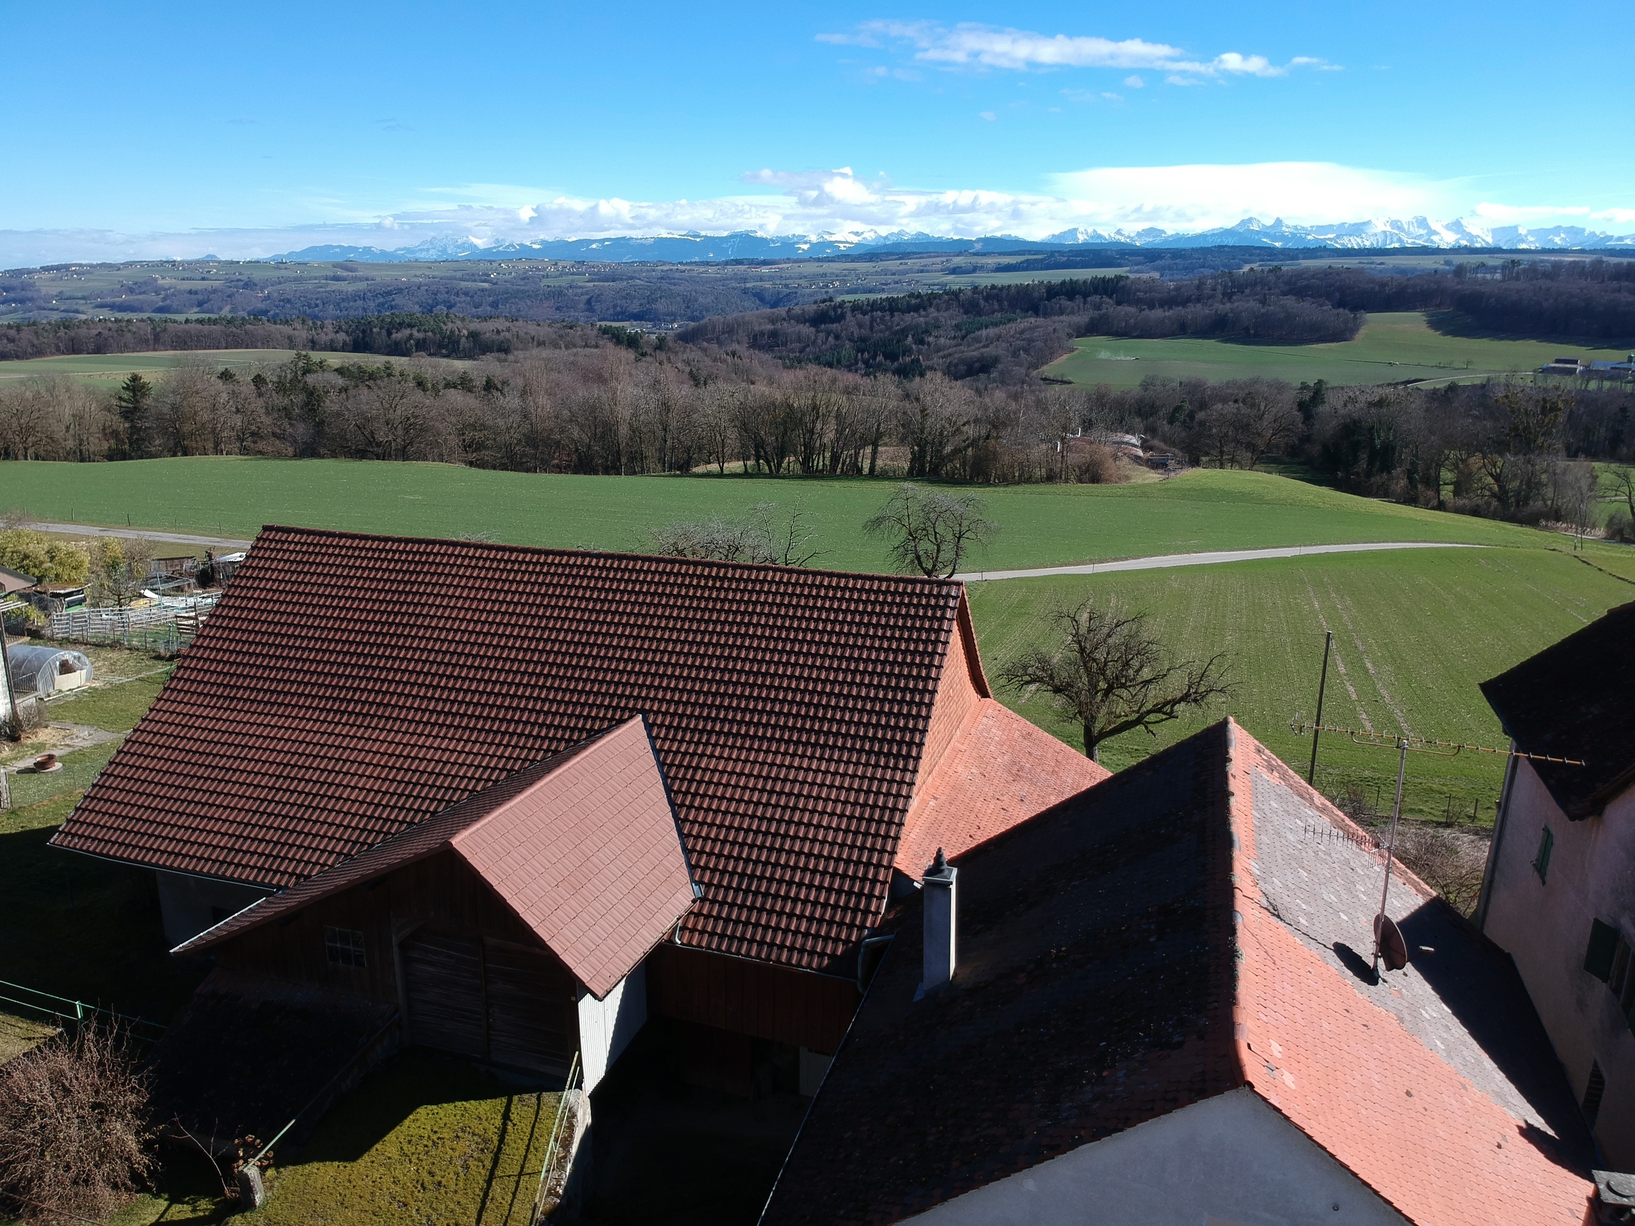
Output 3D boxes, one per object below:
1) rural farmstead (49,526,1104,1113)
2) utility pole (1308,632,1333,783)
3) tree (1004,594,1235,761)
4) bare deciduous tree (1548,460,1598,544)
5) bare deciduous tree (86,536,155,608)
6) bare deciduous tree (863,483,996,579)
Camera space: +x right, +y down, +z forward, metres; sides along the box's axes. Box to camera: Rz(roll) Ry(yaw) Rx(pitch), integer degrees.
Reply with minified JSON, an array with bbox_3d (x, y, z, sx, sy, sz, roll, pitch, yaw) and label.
[{"bbox_3d":[-4.983,3.712,30.474,23.770,10.150,18.770,5,17,16],"label":"rural farmstead"},{"bbox_3d":[19.964,4.301,46.900,0.220,7.480,0.220,0,17,0],"label":"utility pole"},{"bbox_3d":[12.644,3.037,50.488,10.050,7.840,8.840,0,17,0],"label":"tree"},{"bbox_3d":[85.788,-12.398,134.070,5.000,9.920,4.900,0,17,0],"label":"bare deciduous tree"},{"bbox_3d":[-42.104,-2.245,71.349,3.800,4.810,3.700,0,17,0],"label":"bare deciduous tree"},{"bbox_3d":[8.055,-5.145,85.095,9.670,8.490,8.890,0,17,0],"label":"bare deciduous tree"}]

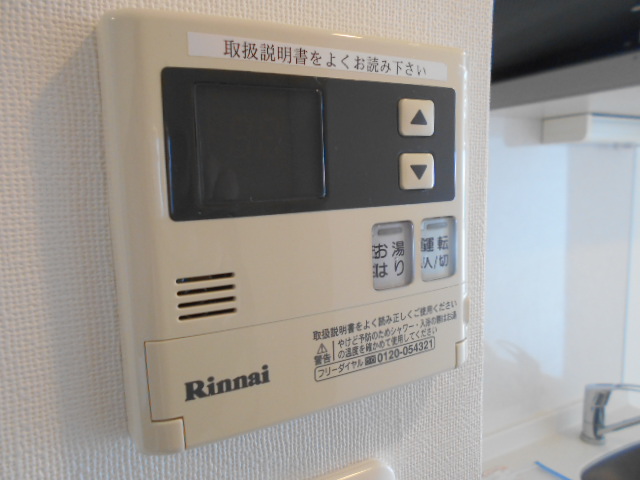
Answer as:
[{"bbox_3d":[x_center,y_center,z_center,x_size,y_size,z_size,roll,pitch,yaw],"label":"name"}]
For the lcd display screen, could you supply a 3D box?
[{"bbox_3d":[-0.017,-0.028,0.142,0.040,0.034,0.005,-6,10,-29],"label":"lcd display screen"}]

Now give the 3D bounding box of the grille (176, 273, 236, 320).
[{"bbox_3d":[-0.033,0.016,0.139,0.017,0.012,0.004,-6,10,-29],"label":"grille"}]

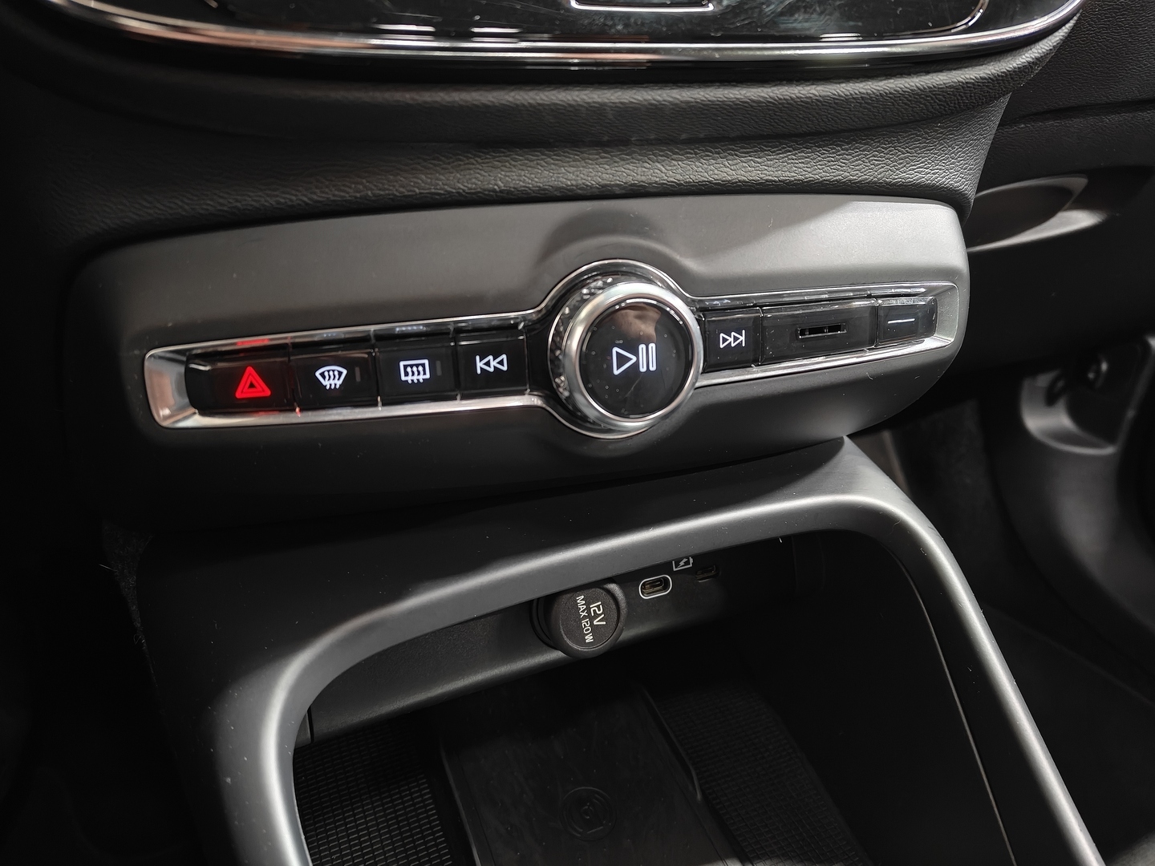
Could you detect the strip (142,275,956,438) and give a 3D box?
[{"bbox_3d":[0.010,-0.024,0.228,0.240,0.048,0.022,-7,16,-15],"label":"strip"}]

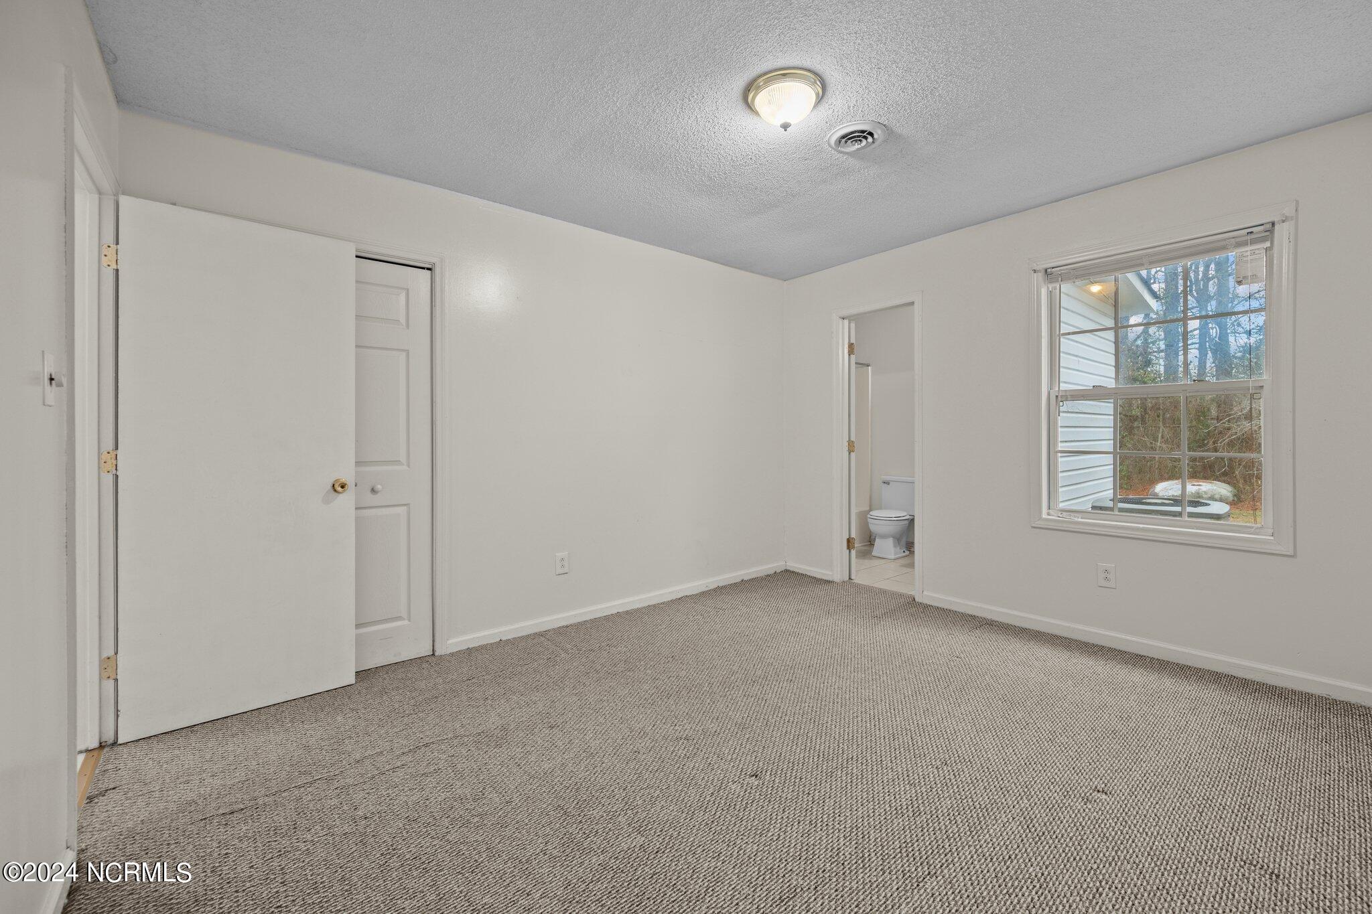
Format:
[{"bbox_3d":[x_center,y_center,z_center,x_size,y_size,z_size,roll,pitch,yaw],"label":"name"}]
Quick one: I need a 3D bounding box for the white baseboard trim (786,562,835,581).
[{"bbox_3d":[0.971,0.929,4.290,0.015,0.066,0.480,-1,1,-40],"label":"white baseboard trim"}]

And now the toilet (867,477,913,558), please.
[{"bbox_3d":[2.064,0.581,5.219,0.710,0.735,0.470,-1,1,-40],"label":"toilet"}]

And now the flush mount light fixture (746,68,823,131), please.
[{"bbox_3d":[0.379,-1.319,2.030,0.283,0.150,0.283,0,1,0],"label":"flush mount light fixture"}]

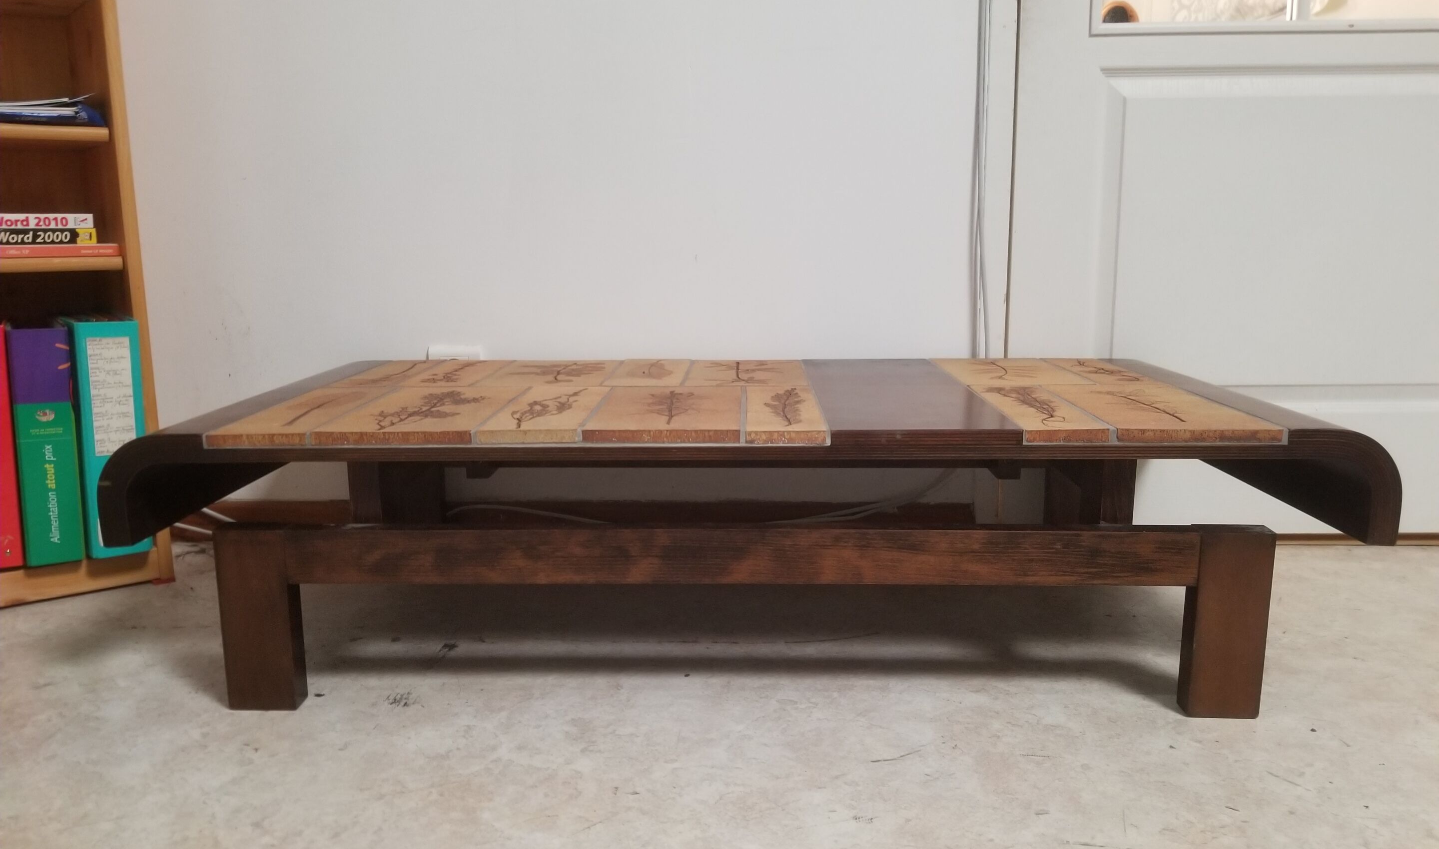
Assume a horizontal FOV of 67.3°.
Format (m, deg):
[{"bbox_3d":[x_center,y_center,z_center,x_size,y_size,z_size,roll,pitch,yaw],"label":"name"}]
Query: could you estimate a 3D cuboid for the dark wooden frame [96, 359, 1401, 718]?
[{"bbox_3d":[0.027,0.101,1.381,1.299,0.298,0.588,0,10,2],"label":"dark wooden frame"}]

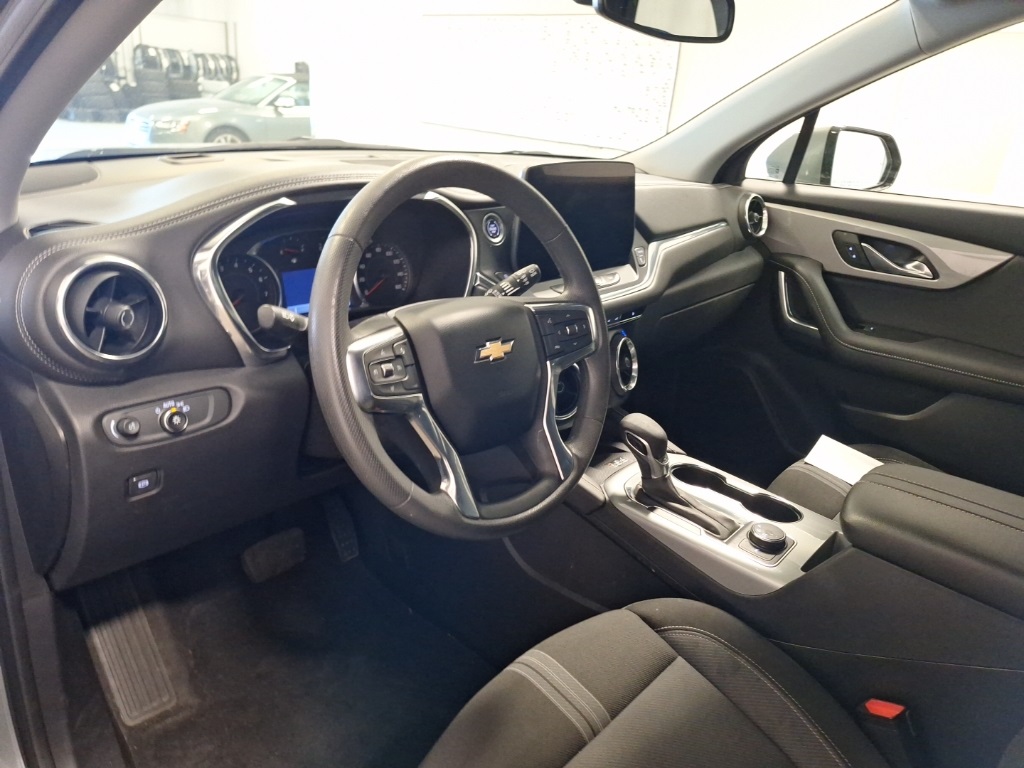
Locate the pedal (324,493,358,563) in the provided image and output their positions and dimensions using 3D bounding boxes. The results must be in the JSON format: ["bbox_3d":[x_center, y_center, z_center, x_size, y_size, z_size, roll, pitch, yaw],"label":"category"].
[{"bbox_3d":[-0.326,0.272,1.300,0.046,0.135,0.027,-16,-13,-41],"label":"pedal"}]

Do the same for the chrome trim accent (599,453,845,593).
[{"bbox_3d":[0.295,0.191,1.000,0.190,0.055,0.310,-16,29,-41],"label":"chrome trim accent"}]

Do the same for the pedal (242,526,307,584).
[{"bbox_3d":[-0.422,0.305,1.210,0.100,0.060,0.030,-16,-9,-41],"label":"pedal"}]

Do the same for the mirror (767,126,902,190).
[{"bbox_3d":[0.801,-0.554,1.690,0.240,0.175,0.150,-8,25,-27],"label":"mirror"}]

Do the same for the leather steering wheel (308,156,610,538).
[{"bbox_3d":[-0.045,-0.035,0.700,0.375,0.375,0.105,-16,8,-43],"label":"leather steering wheel"}]

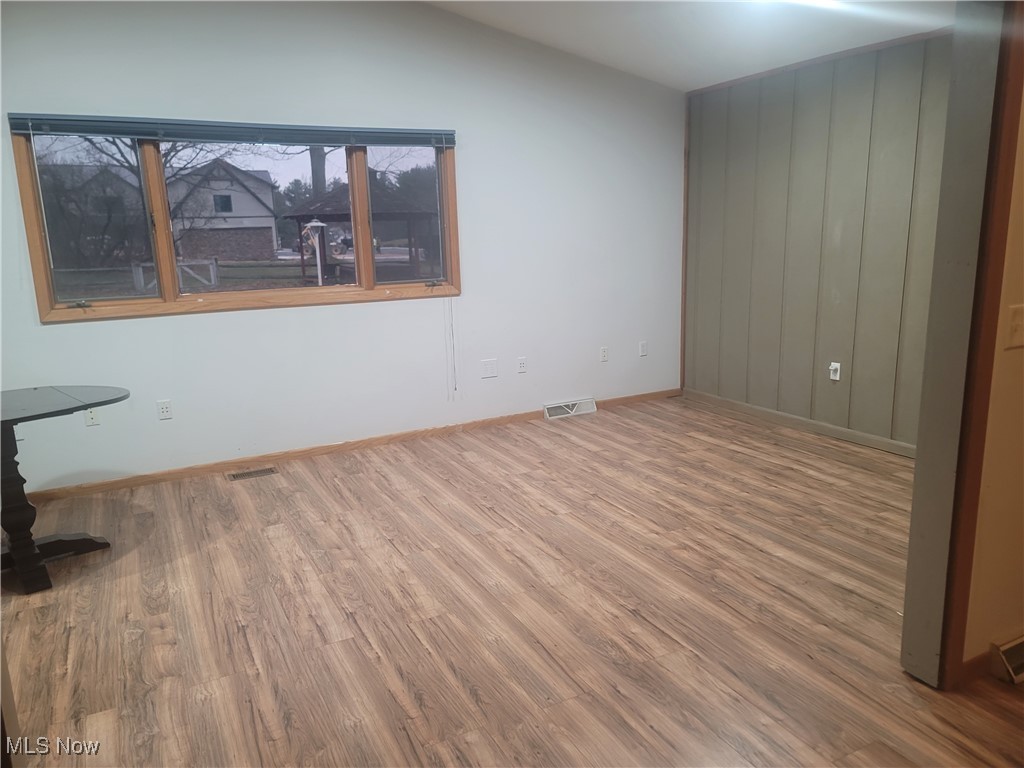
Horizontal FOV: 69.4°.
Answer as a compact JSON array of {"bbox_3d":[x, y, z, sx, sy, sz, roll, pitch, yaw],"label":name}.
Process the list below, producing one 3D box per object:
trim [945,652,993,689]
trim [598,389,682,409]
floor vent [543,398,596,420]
[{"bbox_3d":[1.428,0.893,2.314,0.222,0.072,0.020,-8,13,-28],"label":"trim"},{"bbox_3d":[1.055,0.119,6.099,0.879,0.070,0.020,-8,13,-28],"label":"trim"},{"bbox_3d":[0.461,0.193,5.743,0.464,0.102,0.081,-8,13,-28],"label":"floor vent"}]

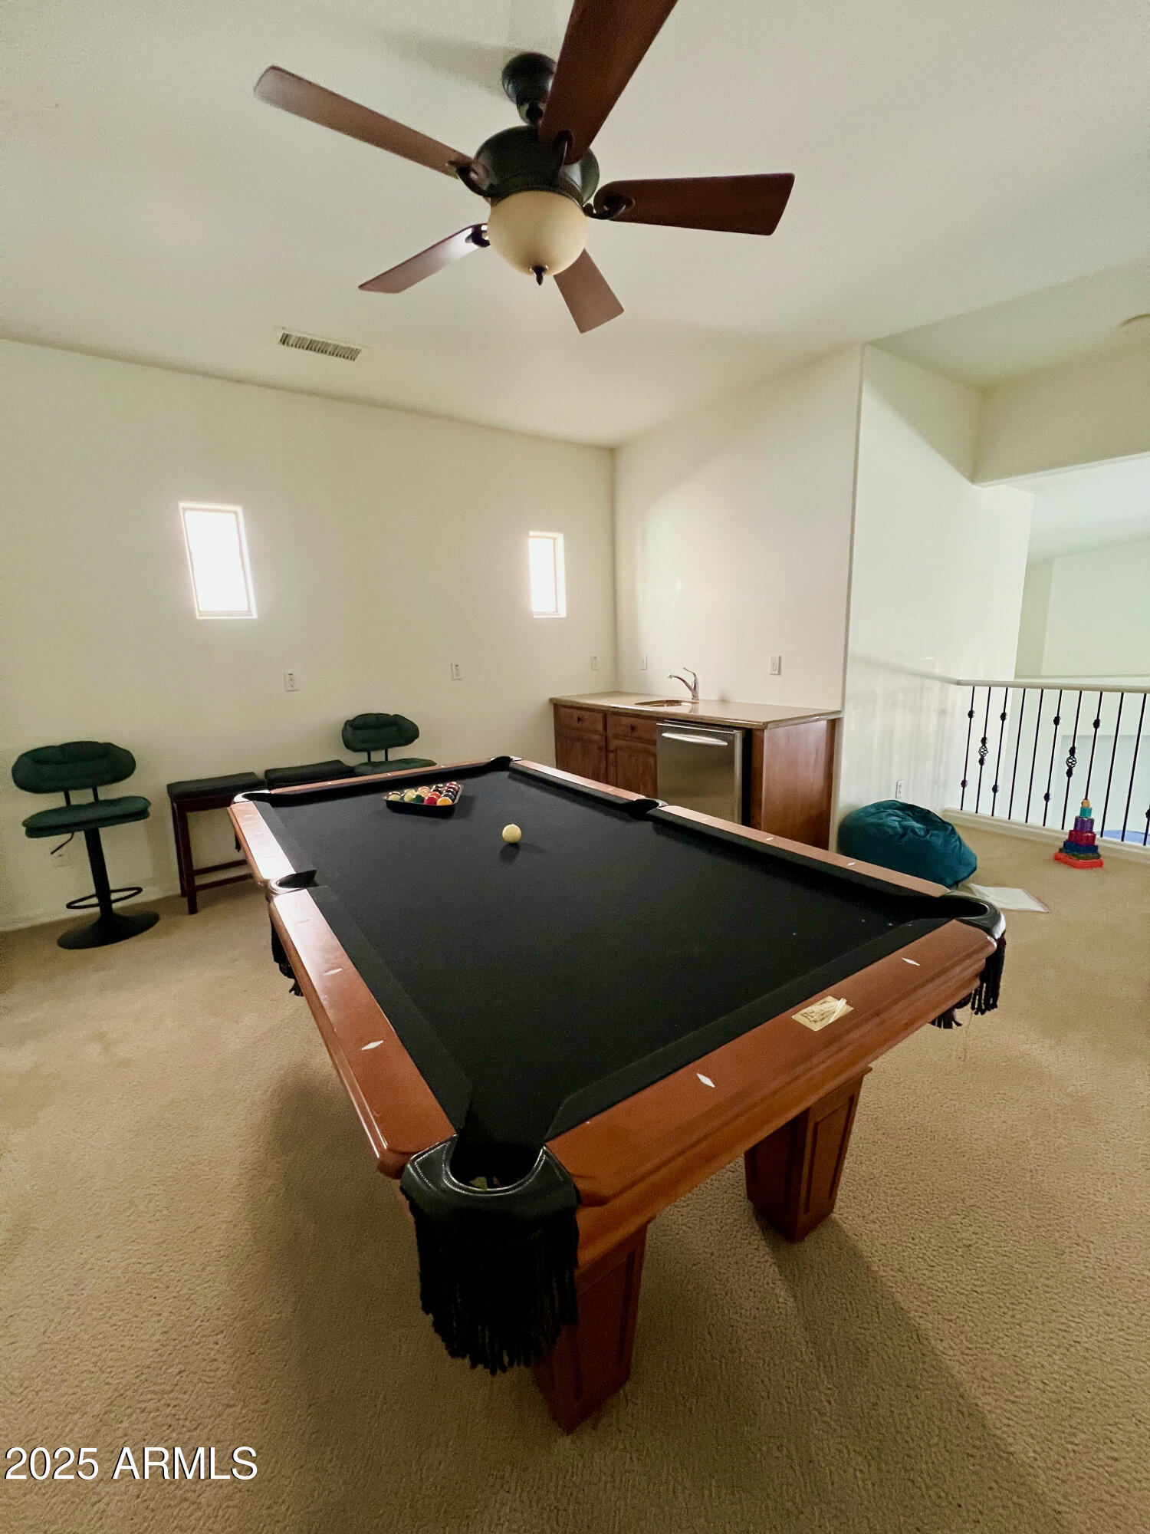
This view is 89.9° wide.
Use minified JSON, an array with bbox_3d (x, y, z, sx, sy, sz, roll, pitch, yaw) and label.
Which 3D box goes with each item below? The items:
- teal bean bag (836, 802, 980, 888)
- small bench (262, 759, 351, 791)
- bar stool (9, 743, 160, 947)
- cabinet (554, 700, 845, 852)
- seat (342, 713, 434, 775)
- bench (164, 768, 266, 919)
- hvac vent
[{"bbox_3d":[1.920,0.407,3.356,0.710,0.480,0.690,-10,15,-32],"label":"teal bean bag"},{"bbox_3d":[-1.674,0.359,3.727,0.480,0.706,0.350,-10,15,-32],"label":"small bench"},{"bbox_3d":[-2.519,0.394,3.003,0.530,1.010,0.500,-11,15,-35],"label":"bar stool"},{"bbox_3d":[0.717,0.018,4.332,0.617,0.930,2.210,-10,15,-32],"label":"cabinet"},{"bbox_3d":[-1.209,0.152,3.880,0.530,1.010,0.500,-10,15,-32],"label":"seat"},{"bbox_3d":[-2.098,0.438,3.455,0.480,0.700,0.350,-10,15,-32],"label":"bench"},{"bbox_3d":[-1.307,-2.154,2.971,0.410,0.020,0.190,-10,15,-32],"label":"hvac vent"}]

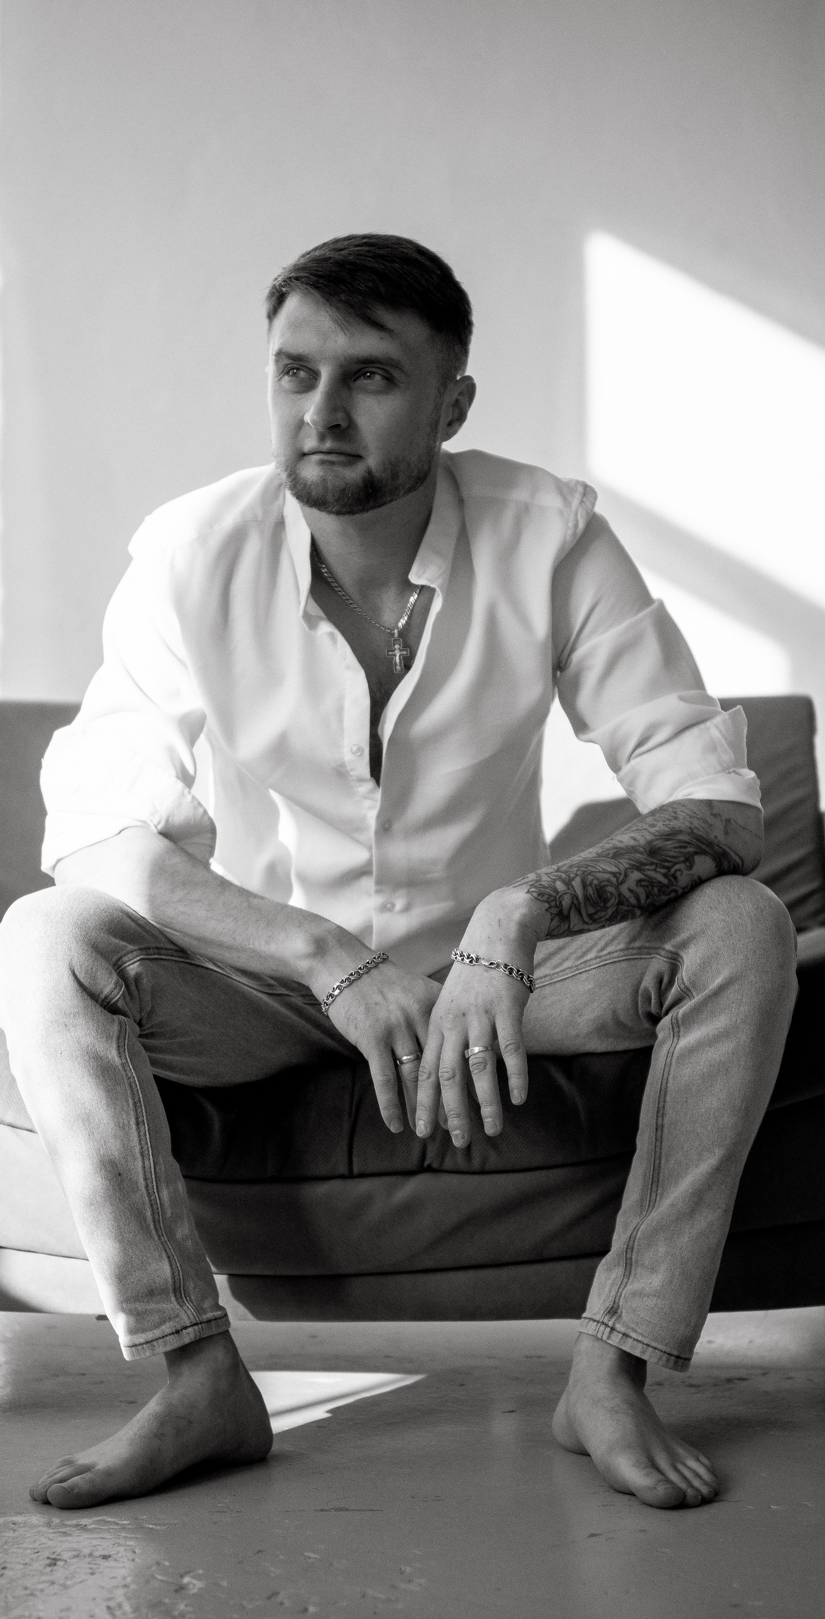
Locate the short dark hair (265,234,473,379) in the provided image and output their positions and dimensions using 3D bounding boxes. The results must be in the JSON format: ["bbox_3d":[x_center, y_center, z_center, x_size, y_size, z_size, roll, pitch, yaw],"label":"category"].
[{"bbox_3d":[-0.038,-0.447,2.150,0.175,0.160,0.215,3,-1,26],"label":"short dark hair"}]

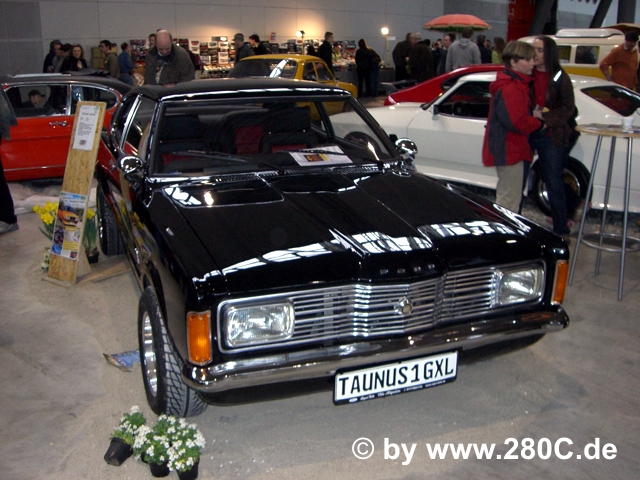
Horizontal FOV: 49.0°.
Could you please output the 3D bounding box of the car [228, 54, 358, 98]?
[{"bbox_3d":[-0.620,-2.830,13.600,1.630,1.440,4.250,5,16,19],"label":"car"}]

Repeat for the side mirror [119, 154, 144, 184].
[{"bbox_3d":[-0.951,-0.361,3.557,0.130,0.135,0.100,-6,16,-20],"label":"side mirror"}]

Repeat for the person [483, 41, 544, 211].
[{"bbox_3d":[1.515,-0.715,5.520,0.450,1.610,0.460,4,16,14],"label":"person"}]

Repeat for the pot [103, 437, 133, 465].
[{"bbox_3d":[-0.789,0.829,2.746,0.103,0.103,0.085,7,41,24],"label":"pot"}]

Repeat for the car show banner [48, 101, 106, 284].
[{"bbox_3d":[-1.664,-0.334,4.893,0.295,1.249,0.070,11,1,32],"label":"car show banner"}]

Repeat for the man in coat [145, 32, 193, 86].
[{"bbox_3d":[-1.507,-1.250,7.175,0.540,1.710,0.360,5,16,17],"label":"man in coat"}]

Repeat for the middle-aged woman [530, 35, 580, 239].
[{"bbox_3d":[1.885,-0.765,5.600,0.430,1.660,0.480,-5,16,-17],"label":"middle-aged woman"}]

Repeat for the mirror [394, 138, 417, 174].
[{"bbox_3d":[0.497,-0.498,4.101,0.130,0.170,0.100,-6,16,-20],"label":"mirror"}]

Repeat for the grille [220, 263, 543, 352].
[{"bbox_3d":[0.301,0.245,2.657,1.390,0.190,0.130,-6,17,-21],"label":"grille"}]

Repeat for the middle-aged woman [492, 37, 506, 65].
[{"bbox_3d":[3.126,-2.654,12.360,0.320,1.680,0.450,7,17,21],"label":"middle-aged woman"}]

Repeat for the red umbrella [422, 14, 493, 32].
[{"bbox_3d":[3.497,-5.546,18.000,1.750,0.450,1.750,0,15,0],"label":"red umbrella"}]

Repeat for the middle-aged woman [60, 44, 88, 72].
[{"bbox_3d":[-3.804,-2.292,11.069,0.450,1.590,0.320,-7,17,-26],"label":"middle-aged woman"}]

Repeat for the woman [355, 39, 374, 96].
[{"bbox_3d":[1.303,-5.111,21.062,0.460,1.700,0.320,3,16,8],"label":"woman"}]

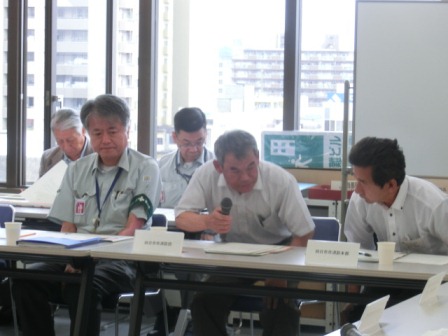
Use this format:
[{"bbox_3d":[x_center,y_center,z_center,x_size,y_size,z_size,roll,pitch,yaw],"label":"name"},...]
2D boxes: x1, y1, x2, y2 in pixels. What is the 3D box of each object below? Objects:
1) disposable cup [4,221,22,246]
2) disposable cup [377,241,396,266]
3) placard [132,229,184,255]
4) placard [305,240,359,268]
[{"bbox_3d":[-0.874,0.265,7.397,0.074,0.084,0.074,1,3,0],"label":"disposable cup"},{"bbox_3d":[0.641,0.335,7.037,0.074,0.084,0.074,1,3,0],"label":"disposable cup"},{"bbox_3d":[-0.255,0.300,7.163,0.210,0.094,0.055,2,4,19],"label":"placard"},{"bbox_3d":[0.425,0.337,6.926,0.210,0.094,0.055,2,4,19],"label":"placard"}]

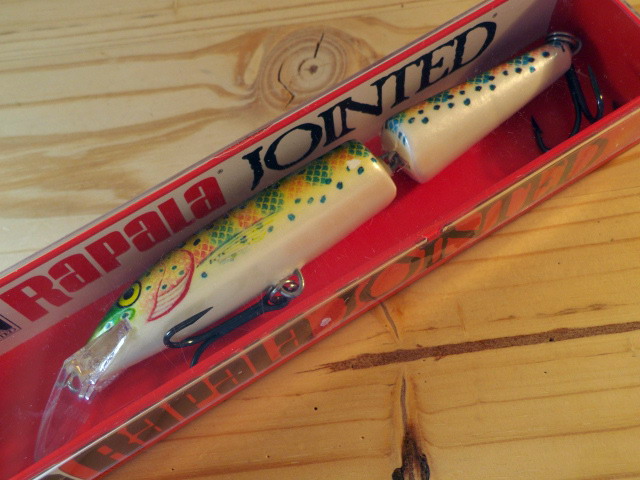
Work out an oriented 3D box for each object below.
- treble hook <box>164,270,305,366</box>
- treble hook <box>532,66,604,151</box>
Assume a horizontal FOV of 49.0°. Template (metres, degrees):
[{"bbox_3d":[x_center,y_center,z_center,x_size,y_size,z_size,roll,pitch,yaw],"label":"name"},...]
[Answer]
[{"bbox_3d":[-0.018,0.016,0.139,0.026,0.017,0.019,-27,64,9],"label":"treble hook"},{"bbox_3d":[0.060,-0.034,0.160,0.019,0.017,0.026,-6,67,1],"label":"treble hook"}]

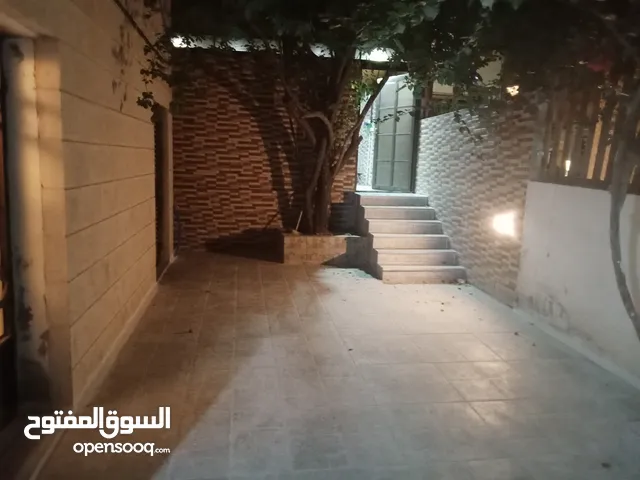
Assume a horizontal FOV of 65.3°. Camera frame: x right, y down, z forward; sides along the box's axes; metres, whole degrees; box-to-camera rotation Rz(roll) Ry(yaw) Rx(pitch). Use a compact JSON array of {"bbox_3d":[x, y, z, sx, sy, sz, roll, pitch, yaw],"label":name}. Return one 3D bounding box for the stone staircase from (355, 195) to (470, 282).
[{"bbox_3d":[1.185,-0.088,7.000,1.070,0.970,1.870,1,9,-8],"label":"stone staircase"}]

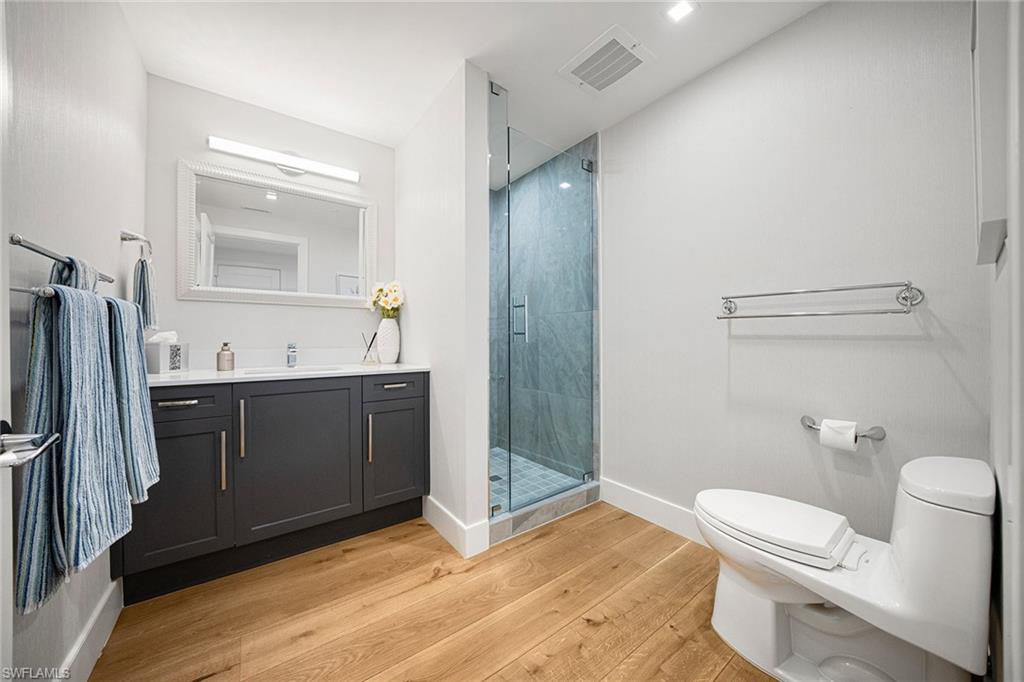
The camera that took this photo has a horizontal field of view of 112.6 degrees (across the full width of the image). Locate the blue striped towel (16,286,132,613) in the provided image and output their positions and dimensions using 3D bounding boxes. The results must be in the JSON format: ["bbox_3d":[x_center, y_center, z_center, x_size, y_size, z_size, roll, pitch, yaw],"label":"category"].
[{"bbox_3d":[-1.090,0.224,0.873,0.110,0.712,0.285,0,0,-36],"label":"blue striped towel"}]

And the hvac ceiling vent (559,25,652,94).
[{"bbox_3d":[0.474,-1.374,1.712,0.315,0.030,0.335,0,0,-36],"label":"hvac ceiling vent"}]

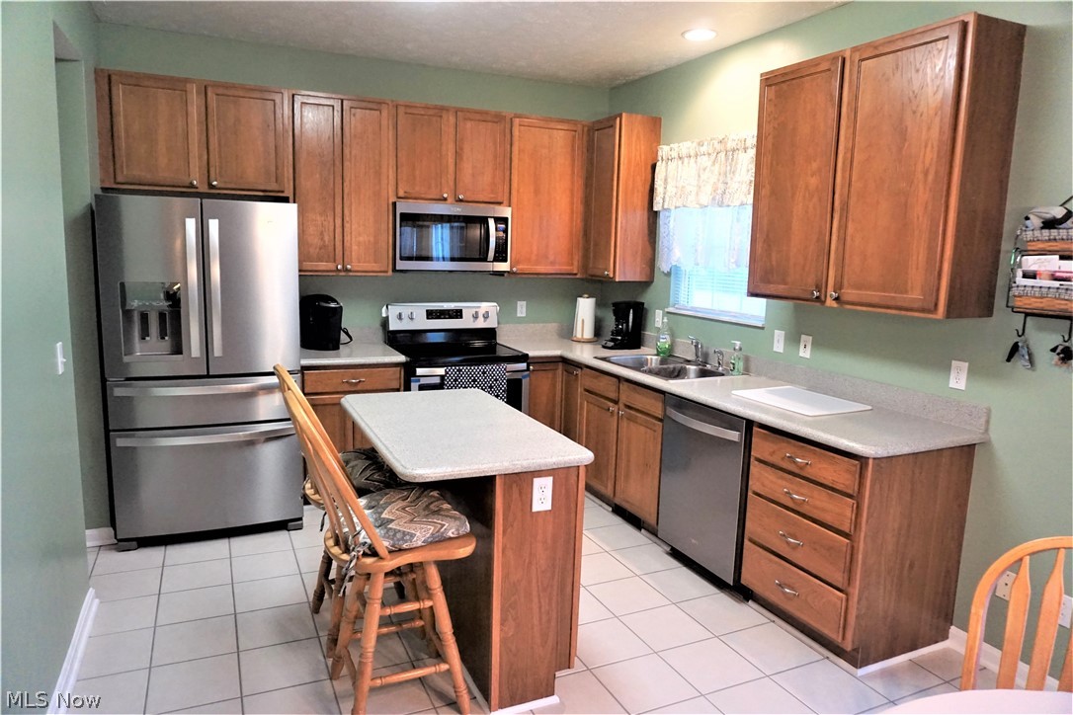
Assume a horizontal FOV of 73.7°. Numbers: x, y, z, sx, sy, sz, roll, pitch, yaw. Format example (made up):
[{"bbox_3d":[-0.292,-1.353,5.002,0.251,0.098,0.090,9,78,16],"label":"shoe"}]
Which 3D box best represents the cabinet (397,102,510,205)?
[{"bbox_3d":[-0.584,-1.298,4.676,0.770,0.602,0.315,-3,10,-25],"label":"cabinet"}]

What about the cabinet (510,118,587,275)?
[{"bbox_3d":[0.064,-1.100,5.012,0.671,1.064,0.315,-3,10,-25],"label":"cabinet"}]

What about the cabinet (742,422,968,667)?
[{"bbox_3d":[1.328,0.738,3.049,0.625,0.872,0.610,-2,10,-24],"label":"cabinet"}]

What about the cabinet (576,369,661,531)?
[{"bbox_3d":[0.744,0.486,4.276,0.620,0.803,0.925,-3,10,-24],"label":"cabinet"}]

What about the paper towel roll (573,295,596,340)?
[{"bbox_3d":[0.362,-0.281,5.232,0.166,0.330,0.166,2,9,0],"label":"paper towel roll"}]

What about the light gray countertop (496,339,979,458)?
[{"bbox_3d":[0.724,0.112,4.007,0.885,0.048,3.090,-2,10,-24],"label":"light gray countertop"}]

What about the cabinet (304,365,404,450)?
[{"bbox_3d":[-1.211,0.427,4.544,0.605,0.872,0.620,-2,10,-24],"label":"cabinet"}]

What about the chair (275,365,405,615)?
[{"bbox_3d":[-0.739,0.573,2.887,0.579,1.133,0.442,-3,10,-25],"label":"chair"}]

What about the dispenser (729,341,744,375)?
[{"bbox_3d":[1.101,0.002,3.921,0.069,0.185,0.066,-1,9,-15],"label":"dispenser"}]

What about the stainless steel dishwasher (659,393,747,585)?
[{"bbox_3d":[1.041,0.630,3.607,0.622,0.838,0.605,-3,10,-25],"label":"stainless steel dishwasher"}]

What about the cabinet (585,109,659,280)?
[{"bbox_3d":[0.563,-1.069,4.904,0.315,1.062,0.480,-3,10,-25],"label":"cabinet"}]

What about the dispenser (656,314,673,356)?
[{"bbox_3d":[0.831,-0.141,4.569,0.095,0.262,0.062,4,9,12],"label":"dispenser"}]

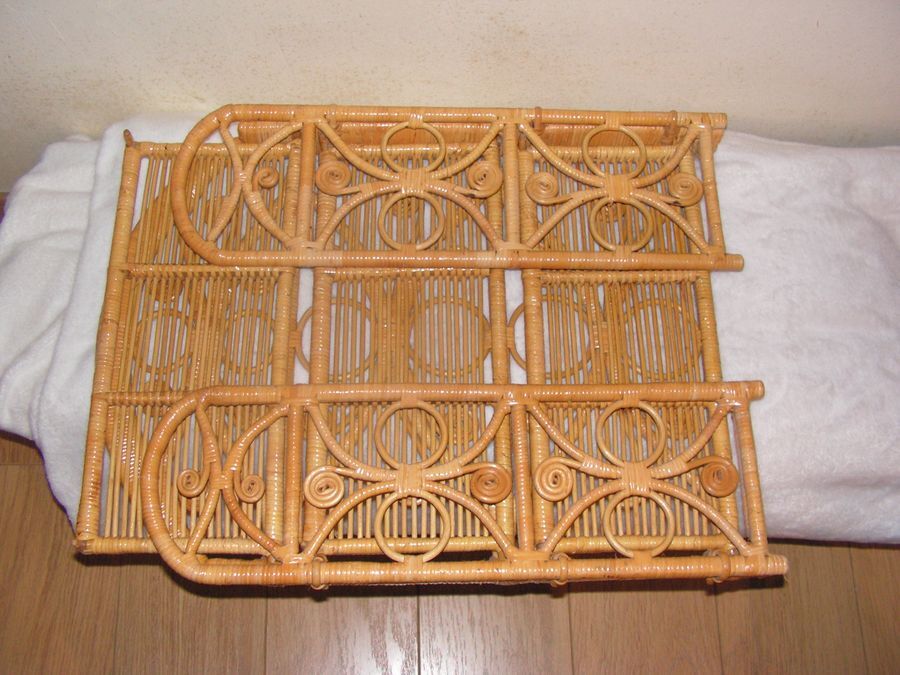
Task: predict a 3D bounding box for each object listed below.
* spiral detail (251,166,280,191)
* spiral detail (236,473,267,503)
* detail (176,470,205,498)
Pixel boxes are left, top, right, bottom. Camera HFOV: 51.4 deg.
[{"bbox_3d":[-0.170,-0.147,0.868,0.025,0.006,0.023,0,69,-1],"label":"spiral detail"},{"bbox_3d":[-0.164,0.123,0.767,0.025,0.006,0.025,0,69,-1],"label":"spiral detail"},{"bbox_3d":[-0.212,0.120,0.767,0.022,0.006,0.025,0,69,-1],"label":"detail"}]

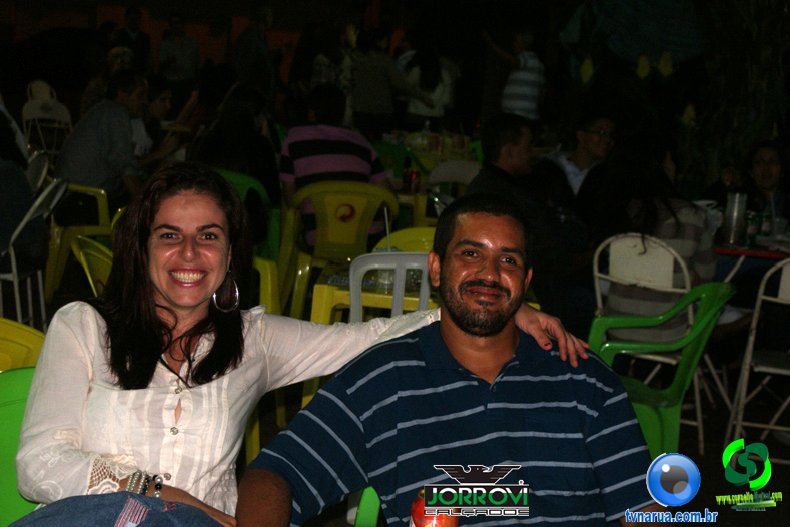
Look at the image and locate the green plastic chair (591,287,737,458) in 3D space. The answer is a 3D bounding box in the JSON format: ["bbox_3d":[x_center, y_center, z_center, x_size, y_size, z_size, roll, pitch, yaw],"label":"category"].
[{"bbox_3d":[0.764,0.410,4.601,0.510,0.770,0.550,4,8,5],"label":"green plastic chair"}]

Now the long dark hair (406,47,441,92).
[{"bbox_3d":[0.248,-1.680,12.800,0.280,0.400,0.240,3,8,0],"label":"long dark hair"}]

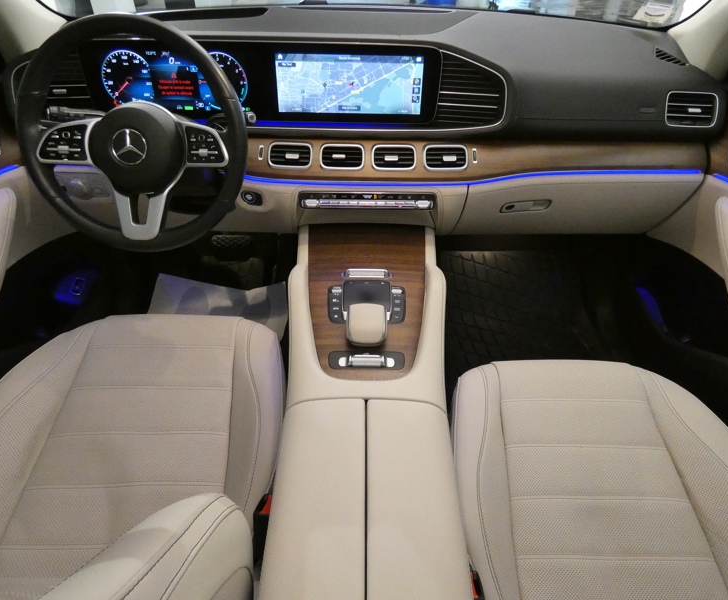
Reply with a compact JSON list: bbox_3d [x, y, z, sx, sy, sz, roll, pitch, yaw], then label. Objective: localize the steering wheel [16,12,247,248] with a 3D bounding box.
[{"bbox_3d":[-0.387,-0.272,0.796,0.378,0.378,0.100,0,16,-1],"label":"steering wheel"}]

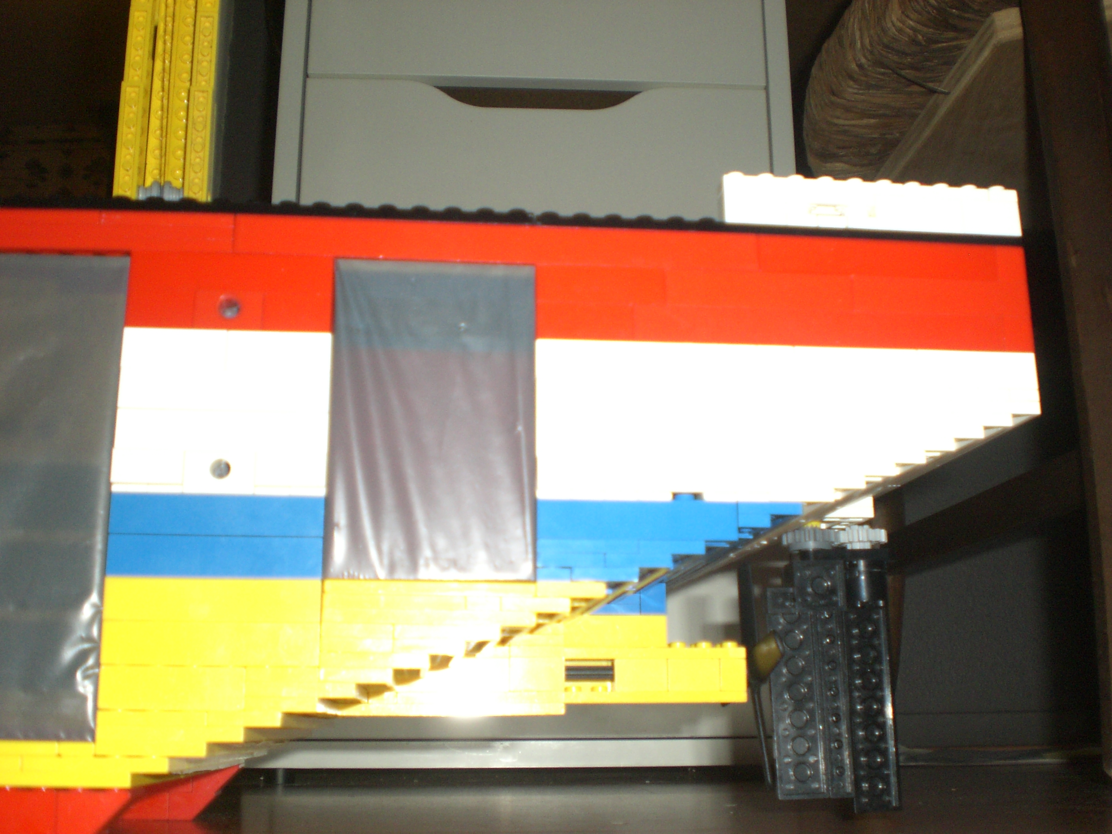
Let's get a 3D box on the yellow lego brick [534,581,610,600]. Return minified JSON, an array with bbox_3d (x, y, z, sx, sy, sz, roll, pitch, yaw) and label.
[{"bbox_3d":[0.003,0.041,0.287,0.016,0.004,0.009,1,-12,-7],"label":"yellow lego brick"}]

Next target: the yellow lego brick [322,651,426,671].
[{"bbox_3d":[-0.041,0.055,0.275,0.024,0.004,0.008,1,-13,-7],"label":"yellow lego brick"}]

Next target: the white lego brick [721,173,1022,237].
[{"bbox_3d":[0.081,-0.054,0.316,0.080,0.014,0.008,1,-13,-7],"label":"white lego brick"}]

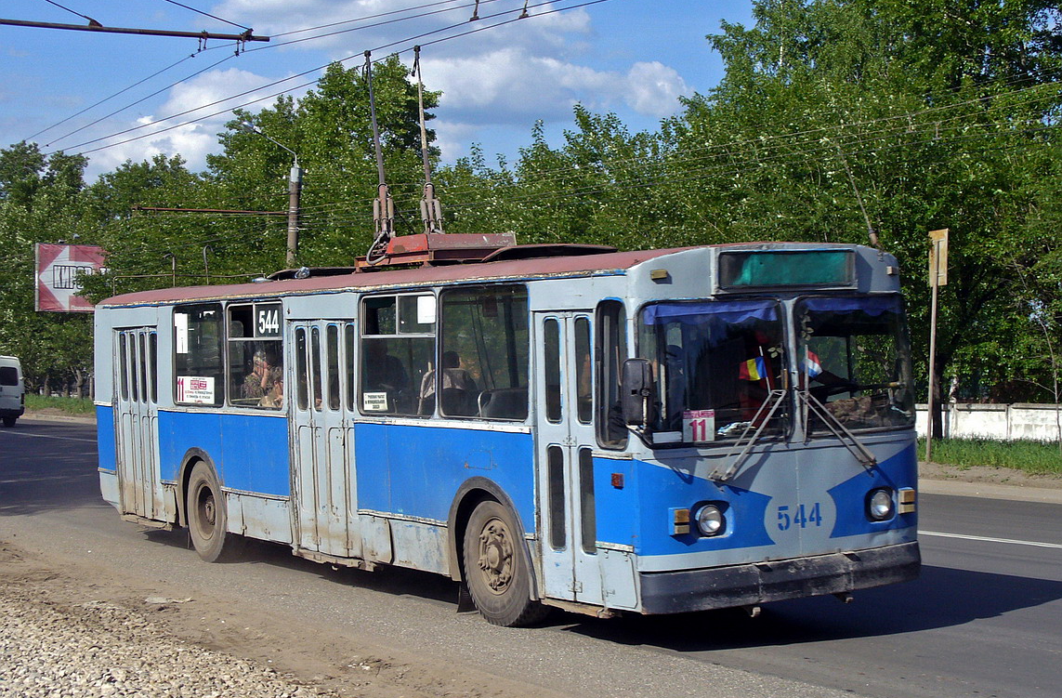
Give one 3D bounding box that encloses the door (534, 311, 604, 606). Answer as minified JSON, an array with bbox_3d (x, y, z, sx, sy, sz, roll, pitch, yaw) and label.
[{"bbox_3d":[0.307,0.846,14.352,0.080,2.260,0.810,-2,1,-33],"label":"door"}]

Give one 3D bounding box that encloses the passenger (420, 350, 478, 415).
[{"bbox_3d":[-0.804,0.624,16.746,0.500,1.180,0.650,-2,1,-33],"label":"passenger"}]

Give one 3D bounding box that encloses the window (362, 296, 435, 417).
[{"bbox_3d":[-1.204,0.070,16.594,0.060,1.050,1.290,-2,1,-33],"label":"window"}]

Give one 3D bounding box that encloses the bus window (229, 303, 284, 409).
[{"bbox_3d":[-2.751,0.061,18.356,0.080,1.065,1.326,-2,1,-32],"label":"bus window"}]

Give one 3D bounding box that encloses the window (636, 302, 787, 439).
[{"bbox_3d":[1.305,0.169,13.083,1.146,1.025,0.121,-2,-2,-27],"label":"window"}]

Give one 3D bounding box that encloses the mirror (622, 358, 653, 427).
[{"bbox_3d":[0.731,0.297,12.567,0.201,0.452,0.090,-2,1,-10],"label":"mirror"}]

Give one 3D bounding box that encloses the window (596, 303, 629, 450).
[{"bbox_3d":[0.582,0.185,13.062,0.080,1.042,0.411,-2,1,-32],"label":"window"}]

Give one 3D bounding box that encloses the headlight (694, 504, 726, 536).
[{"bbox_3d":[1.267,1.216,13.041,0.221,0.221,0.111,-2,1,-32],"label":"headlight"}]

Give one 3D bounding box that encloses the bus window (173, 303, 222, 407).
[{"bbox_3d":[-3.537,0.070,19.606,0.080,1.088,1.382,-2,1,-32],"label":"bus window"}]

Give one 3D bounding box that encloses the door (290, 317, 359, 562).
[{"bbox_3d":[-1.928,0.830,17.147,0.101,2.160,1.408,-2,1,-32],"label":"door"}]

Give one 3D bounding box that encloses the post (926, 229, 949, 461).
[{"bbox_3d":[6.609,-0.061,30.200,0.500,3.800,0.120,3,0,-37],"label":"post"}]

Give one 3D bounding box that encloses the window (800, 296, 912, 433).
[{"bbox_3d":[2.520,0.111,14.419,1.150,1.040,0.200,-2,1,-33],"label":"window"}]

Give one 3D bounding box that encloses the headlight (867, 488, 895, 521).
[{"bbox_3d":[2.743,1.210,14.488,0.230,0.240,0.120,-2,1,-33],"label":"headlight"}]

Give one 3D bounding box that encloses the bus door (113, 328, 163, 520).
[{"bbox_3d":[-4.664,0.881,21.939,0.080,2.250,1.280,-2,1,-33],"label":"bus door"}]

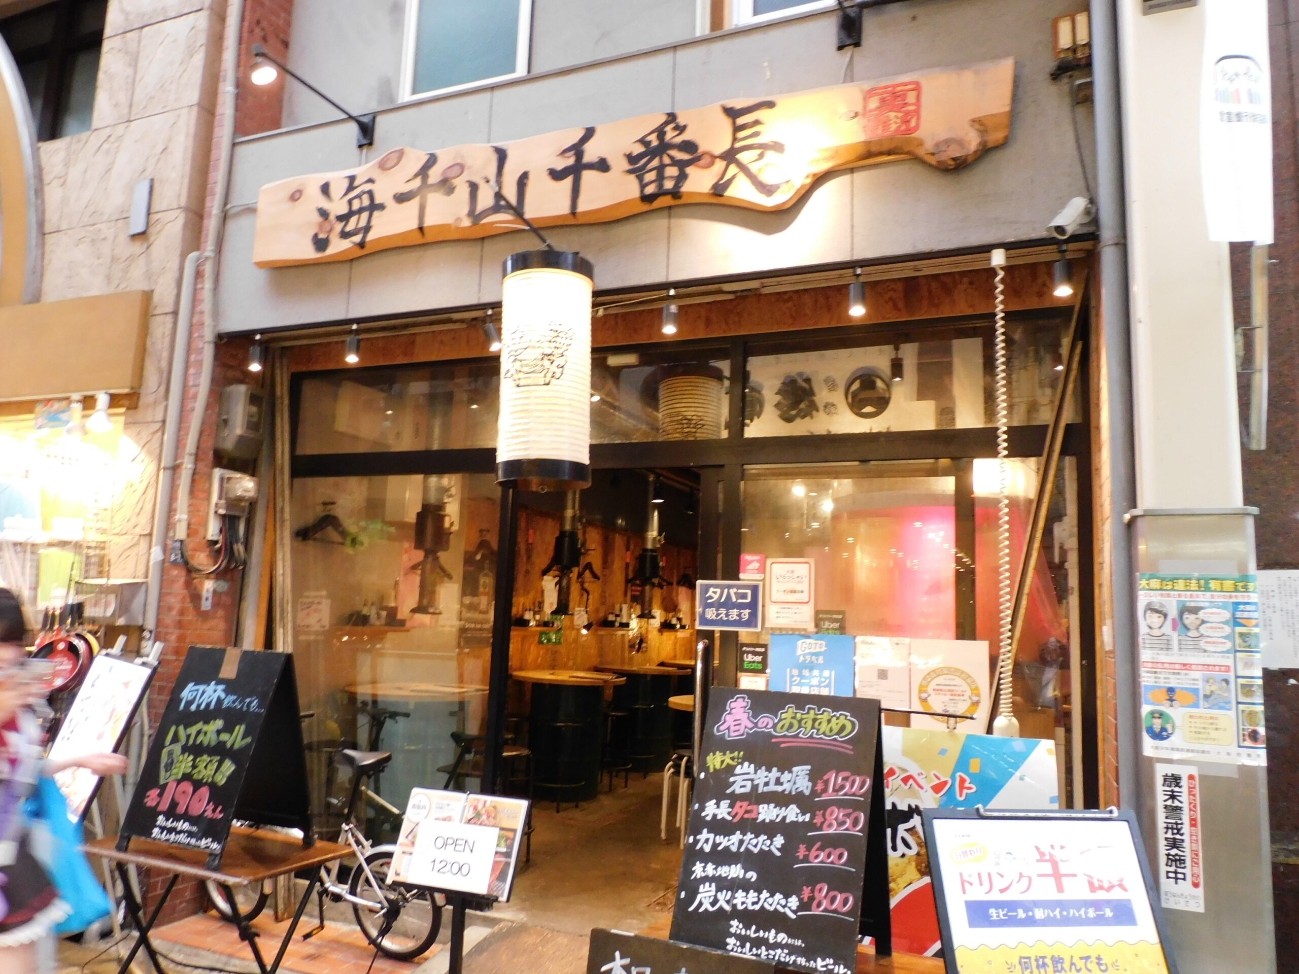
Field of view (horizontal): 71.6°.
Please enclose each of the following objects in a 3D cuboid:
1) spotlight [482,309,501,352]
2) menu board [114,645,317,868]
[{"bbox_3d":[-0.696,-0.694,3.987,0.075,0.180,0.085,-1,-8,22],"label":"spotlight"},{"bbox_3d":[-1.517,0.939,3.250,0.480,0.695,0.415,-1,-8,25],"label":"menu board"}]

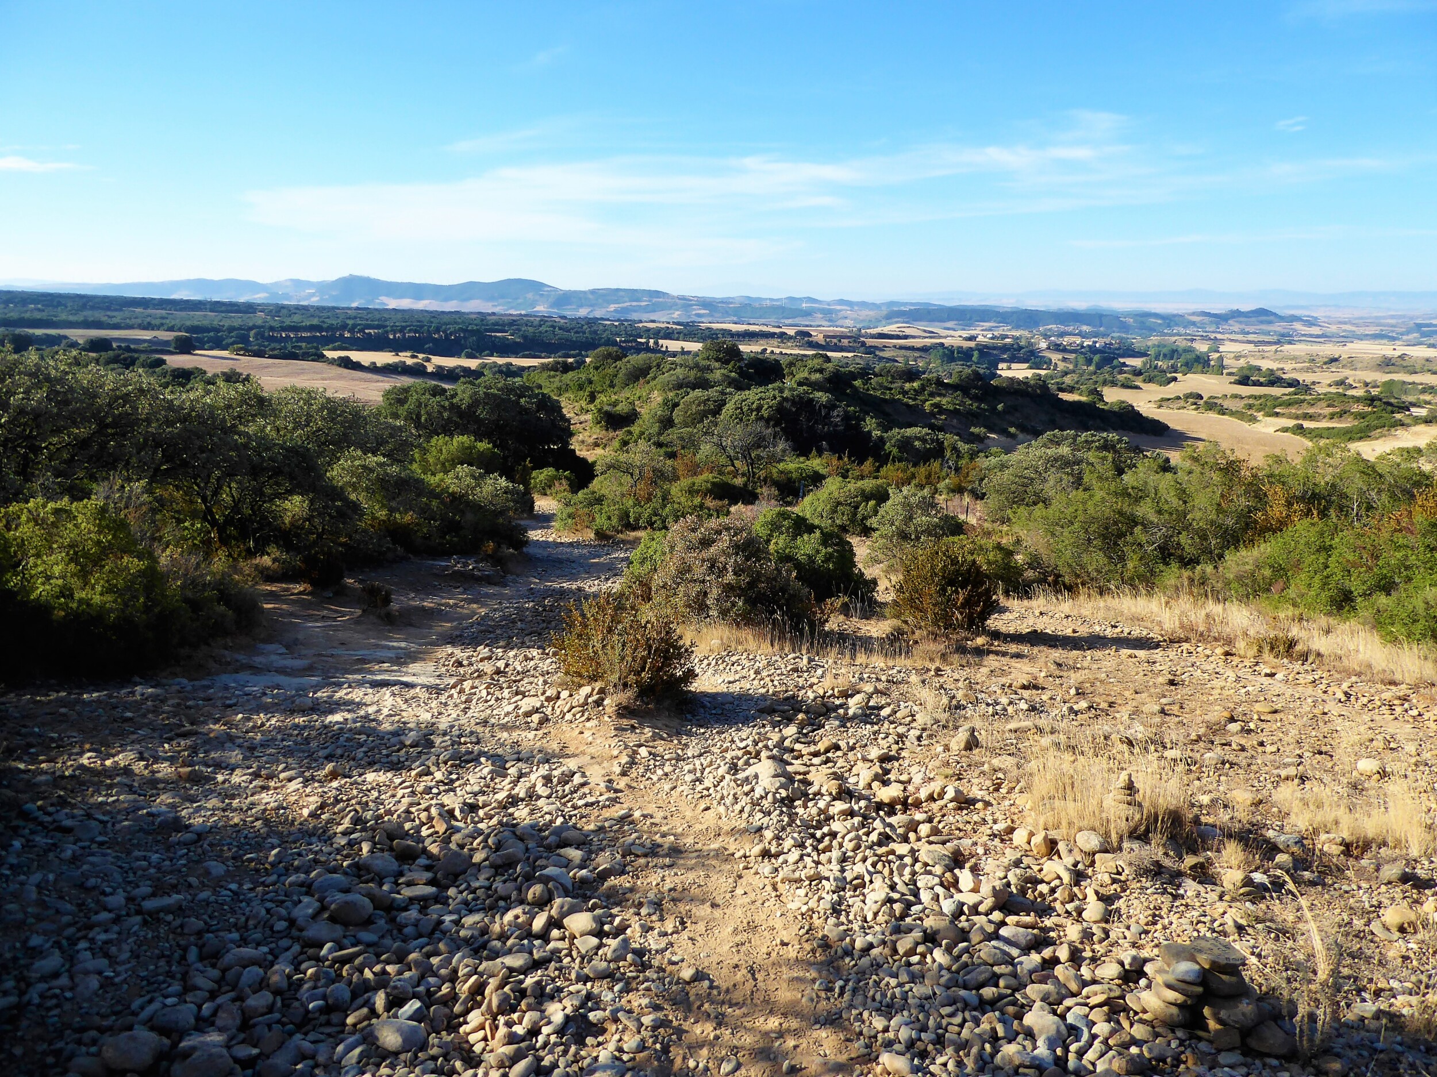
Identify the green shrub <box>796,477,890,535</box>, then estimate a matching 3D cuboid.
[{"bbox_3d":[2.955,-0.769,24.500,2.226,1.392,1.959,2,13,7],"label":"green shrub"}]

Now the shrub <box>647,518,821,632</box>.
[{"bbox_3d":[0.146,0.319,10.000,1.601,1.091,1.409,0,13,1],"label":"shrub"}]

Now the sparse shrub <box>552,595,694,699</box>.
[{"bbox_3d":[-0.625,0.699,6.800,0.934,0.690,0.841,-1,13,-5],"label":"sparse shrub"}]

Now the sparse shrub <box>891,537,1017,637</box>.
[{"bbox_3d":[2.093,0.423,9.300,1.097,0.913,0.987,3,13,13],"label":"sparse shrub"}]

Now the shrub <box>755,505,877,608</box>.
[{"bbox_3d":[1.020,0.199,11.500,1.406,1.077,1.237,1,13,5],"label":"shrub"}]

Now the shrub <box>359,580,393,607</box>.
[{"bbox_3d":[-3.365,0.552,10.200,0.320,0.275,0.288,-4,14,-18],"label":"shrub"}]

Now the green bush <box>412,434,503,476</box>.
[{"bbox_3d":[-8.031,-2.389,32.000,2.804,1.617,2.383,-3,13,-14],"label":"green bush"}]

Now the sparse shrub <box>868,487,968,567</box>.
[{"bbox_3d":[3.086,-0.185,16.300,1.569,1.302,1.412,2,13,11],"label":"sparse shrub"}]

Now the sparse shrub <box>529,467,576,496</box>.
[{"bbox_3d":[-7.180,-2.458,45.000,2.045,1.255,1.840,-2,13,-9],"label":"sparse shrub"}]

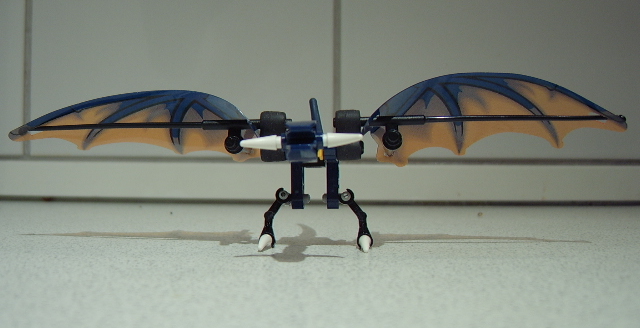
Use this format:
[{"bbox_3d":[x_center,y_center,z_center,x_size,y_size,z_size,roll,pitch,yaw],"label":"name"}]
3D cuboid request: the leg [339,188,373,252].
[{"bbox_3d":[0.012,0.019,0.192,0.011,0.021,0.009,0,0,0],"label":"leg"}]

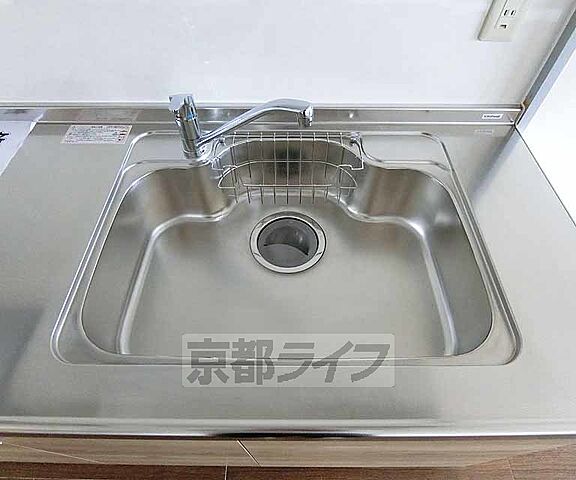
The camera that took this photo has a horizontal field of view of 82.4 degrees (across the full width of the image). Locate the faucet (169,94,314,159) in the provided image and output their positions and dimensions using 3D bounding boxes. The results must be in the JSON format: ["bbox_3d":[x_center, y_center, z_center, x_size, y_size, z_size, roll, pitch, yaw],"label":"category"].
[{"bbox_3d":[-0.088,-0.217,0.658,0.276,0.130,0.055,7,54,5],"label":"faucet"}]

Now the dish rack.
[{"bbox_3d":[0.001,-0.163,0.770,0.315,0.116,0.117,0,54,0],"label":"dish rack"}]

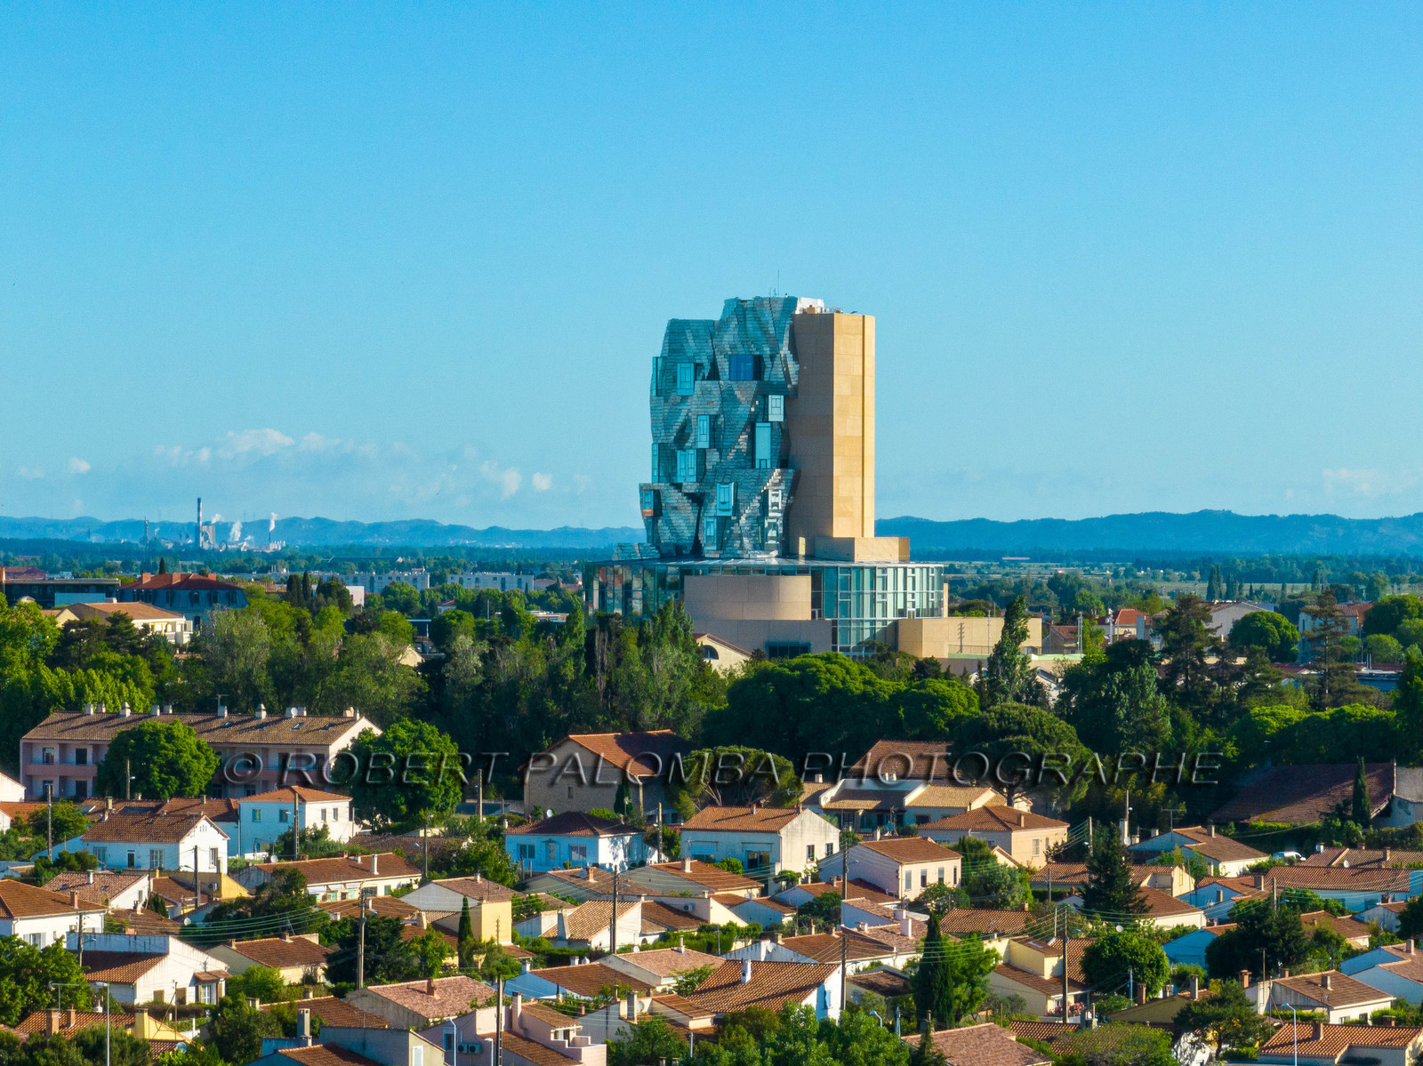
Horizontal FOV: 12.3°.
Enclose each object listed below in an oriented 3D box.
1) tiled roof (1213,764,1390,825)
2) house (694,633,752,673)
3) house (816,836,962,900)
[{"bbox_3d":[54.100,23.300,592.000,16.000,4.600,12.000,0,0,15],"label":"tiled roof"},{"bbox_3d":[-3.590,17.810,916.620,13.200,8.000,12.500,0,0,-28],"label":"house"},{"bbox_3d":[15.032,28.405,561.923,7.800,4.750,11.600,0,0,26],"label":"house"}]

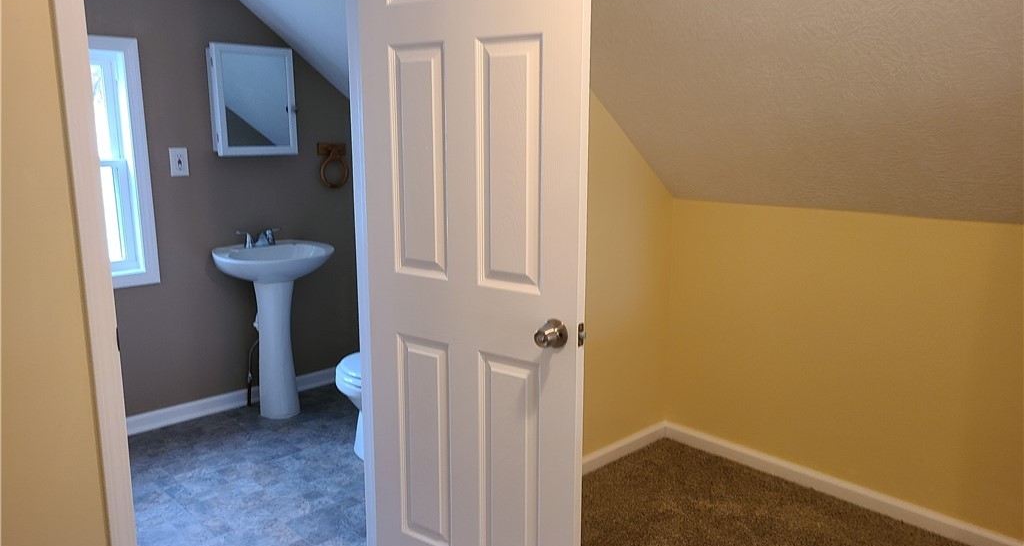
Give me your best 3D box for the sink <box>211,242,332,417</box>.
[{"bbox_3d":[-1.127,0.295,3.700,0.560,0.826,0.495,-10,15,-42],"label":"sink"}]

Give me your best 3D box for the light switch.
[{"bbox_3d":[-1.520,-0.506,3.521,0.077,0.127,0.016,-10,15,-42],"label":"light switch"}]

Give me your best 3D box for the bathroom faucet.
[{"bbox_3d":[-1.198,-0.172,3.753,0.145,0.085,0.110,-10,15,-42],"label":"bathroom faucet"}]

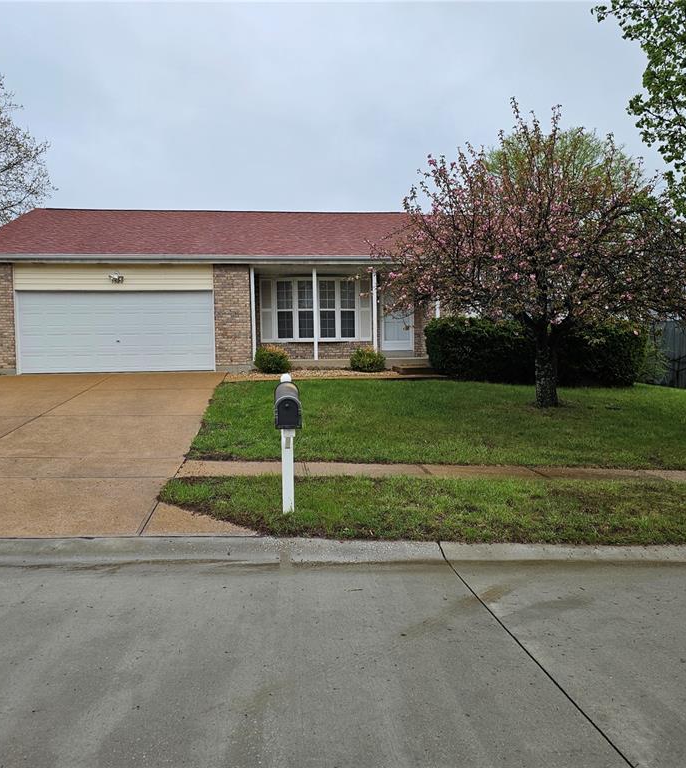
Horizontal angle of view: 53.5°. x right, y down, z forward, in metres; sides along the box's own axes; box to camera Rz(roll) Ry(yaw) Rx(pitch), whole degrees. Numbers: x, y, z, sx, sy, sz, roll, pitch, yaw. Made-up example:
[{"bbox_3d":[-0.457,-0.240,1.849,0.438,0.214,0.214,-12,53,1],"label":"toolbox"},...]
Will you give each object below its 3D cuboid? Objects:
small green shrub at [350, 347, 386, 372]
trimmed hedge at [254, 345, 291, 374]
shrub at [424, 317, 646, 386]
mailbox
[{"bbox_3d":[0.667,-0.645,18.009,0.980,0.720,0.900,-1,2,-8],"label":"small green shrub"},{"bbox_3d":[-1.864,-0.601,17.704,0.970,0.800,0.920,-1,2,-8],"label":"trimmed hedge"},{"bbox_3d":[5.069,-0.805,18.070,5.600,1.720,1.500,-1,2,-8],"label":"shrub"},{"bbox_3d":[-0.510,0.213,6.253,0.235,0.285,0.530,-1,11,-8],"label":"mailbox"}]

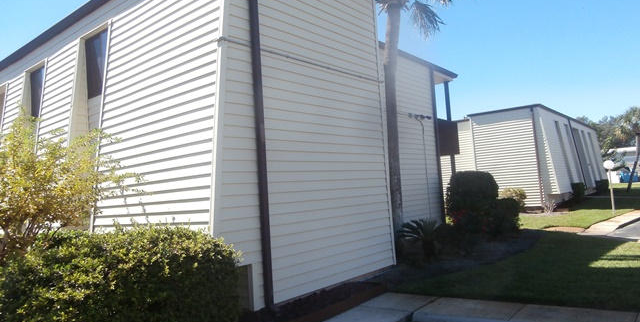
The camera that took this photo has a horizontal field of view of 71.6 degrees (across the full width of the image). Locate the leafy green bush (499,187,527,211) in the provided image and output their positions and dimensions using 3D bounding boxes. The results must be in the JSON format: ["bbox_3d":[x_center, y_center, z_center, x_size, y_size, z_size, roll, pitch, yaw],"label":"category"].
[{"bbox_3d":[10.152,2.057,23.400,1.450,1.300,1.400,-7,-5,39],"label":"leafy green bush"}]

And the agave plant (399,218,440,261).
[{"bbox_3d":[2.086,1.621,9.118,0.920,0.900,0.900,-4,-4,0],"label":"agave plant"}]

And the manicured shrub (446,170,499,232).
[{"bbox_3d":[5.284,1.421,15.375,1.750,2.050,1.750,-7,-5,39],"label":"manicured shrub"}]

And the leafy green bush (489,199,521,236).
[{"bbox_3d":[5.894,1.773,14.175,1.080,1.200,1.080,-7,-5,39],"label":"leafy green bush"}]

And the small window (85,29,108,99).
[{"bbox_3d":[-4.364,-1.948,8.839,1.260,1.240,0.120,-7,-5,39],"label":"small window"}]

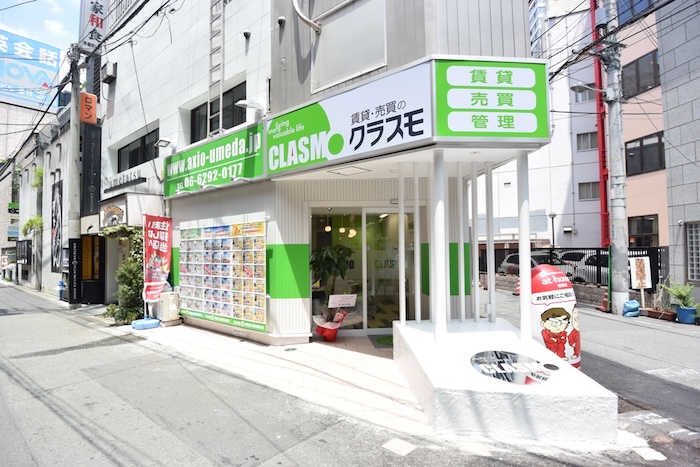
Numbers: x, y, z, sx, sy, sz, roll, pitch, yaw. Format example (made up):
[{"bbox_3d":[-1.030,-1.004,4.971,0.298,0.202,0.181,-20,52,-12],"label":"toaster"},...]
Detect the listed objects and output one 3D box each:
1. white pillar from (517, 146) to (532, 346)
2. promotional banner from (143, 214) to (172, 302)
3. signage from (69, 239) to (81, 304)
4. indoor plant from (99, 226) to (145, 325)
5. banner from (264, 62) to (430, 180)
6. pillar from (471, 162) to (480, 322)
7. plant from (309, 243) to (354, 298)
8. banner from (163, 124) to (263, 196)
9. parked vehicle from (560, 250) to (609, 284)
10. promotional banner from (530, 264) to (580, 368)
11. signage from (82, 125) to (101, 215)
[{"bbox_3d":[2.022,0.145,4.050,0.120,2.200,0.120,0,-2,-3],"label":"white pillar"},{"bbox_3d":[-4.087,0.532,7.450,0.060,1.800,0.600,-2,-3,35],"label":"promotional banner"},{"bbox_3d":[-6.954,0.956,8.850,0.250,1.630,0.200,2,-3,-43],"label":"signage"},{"bbox_3d":[-5.081,0.936,7.800,0.900,2.100,0.650,-2,-3,38],"label":"indoor plant"},{"bbox_3d":[-0.171,-1.399,4.652,2.800,0.850,0.120,-2,-3,39],"label":"banner"},{"bbox_3d":[1.696,0.121,4.720,0.065,2.150,0.065,0,-2,-3],"label":"pillar"},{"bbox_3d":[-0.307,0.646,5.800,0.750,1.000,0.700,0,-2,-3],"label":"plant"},{"bbox_3d":[-2.670,-1.300,6.596,3.350,0.850,0.120,-2,-3,38],"label":"banner"},{"bbox_3d":[9.950,1.403,13.500,4.100,1.480,1.680,-1,-2,2],"label":"parked vehicle"},{"bbox_3d":[2.463,1.057,4.300,0.600,1.340,0.560,0,-2,-5],"label":"promotional banner"},{"bbox_3d":[-7.335,-1.791,9.950,0.160,2.500,0.420,-2,-3,39],"label":"signage"}]

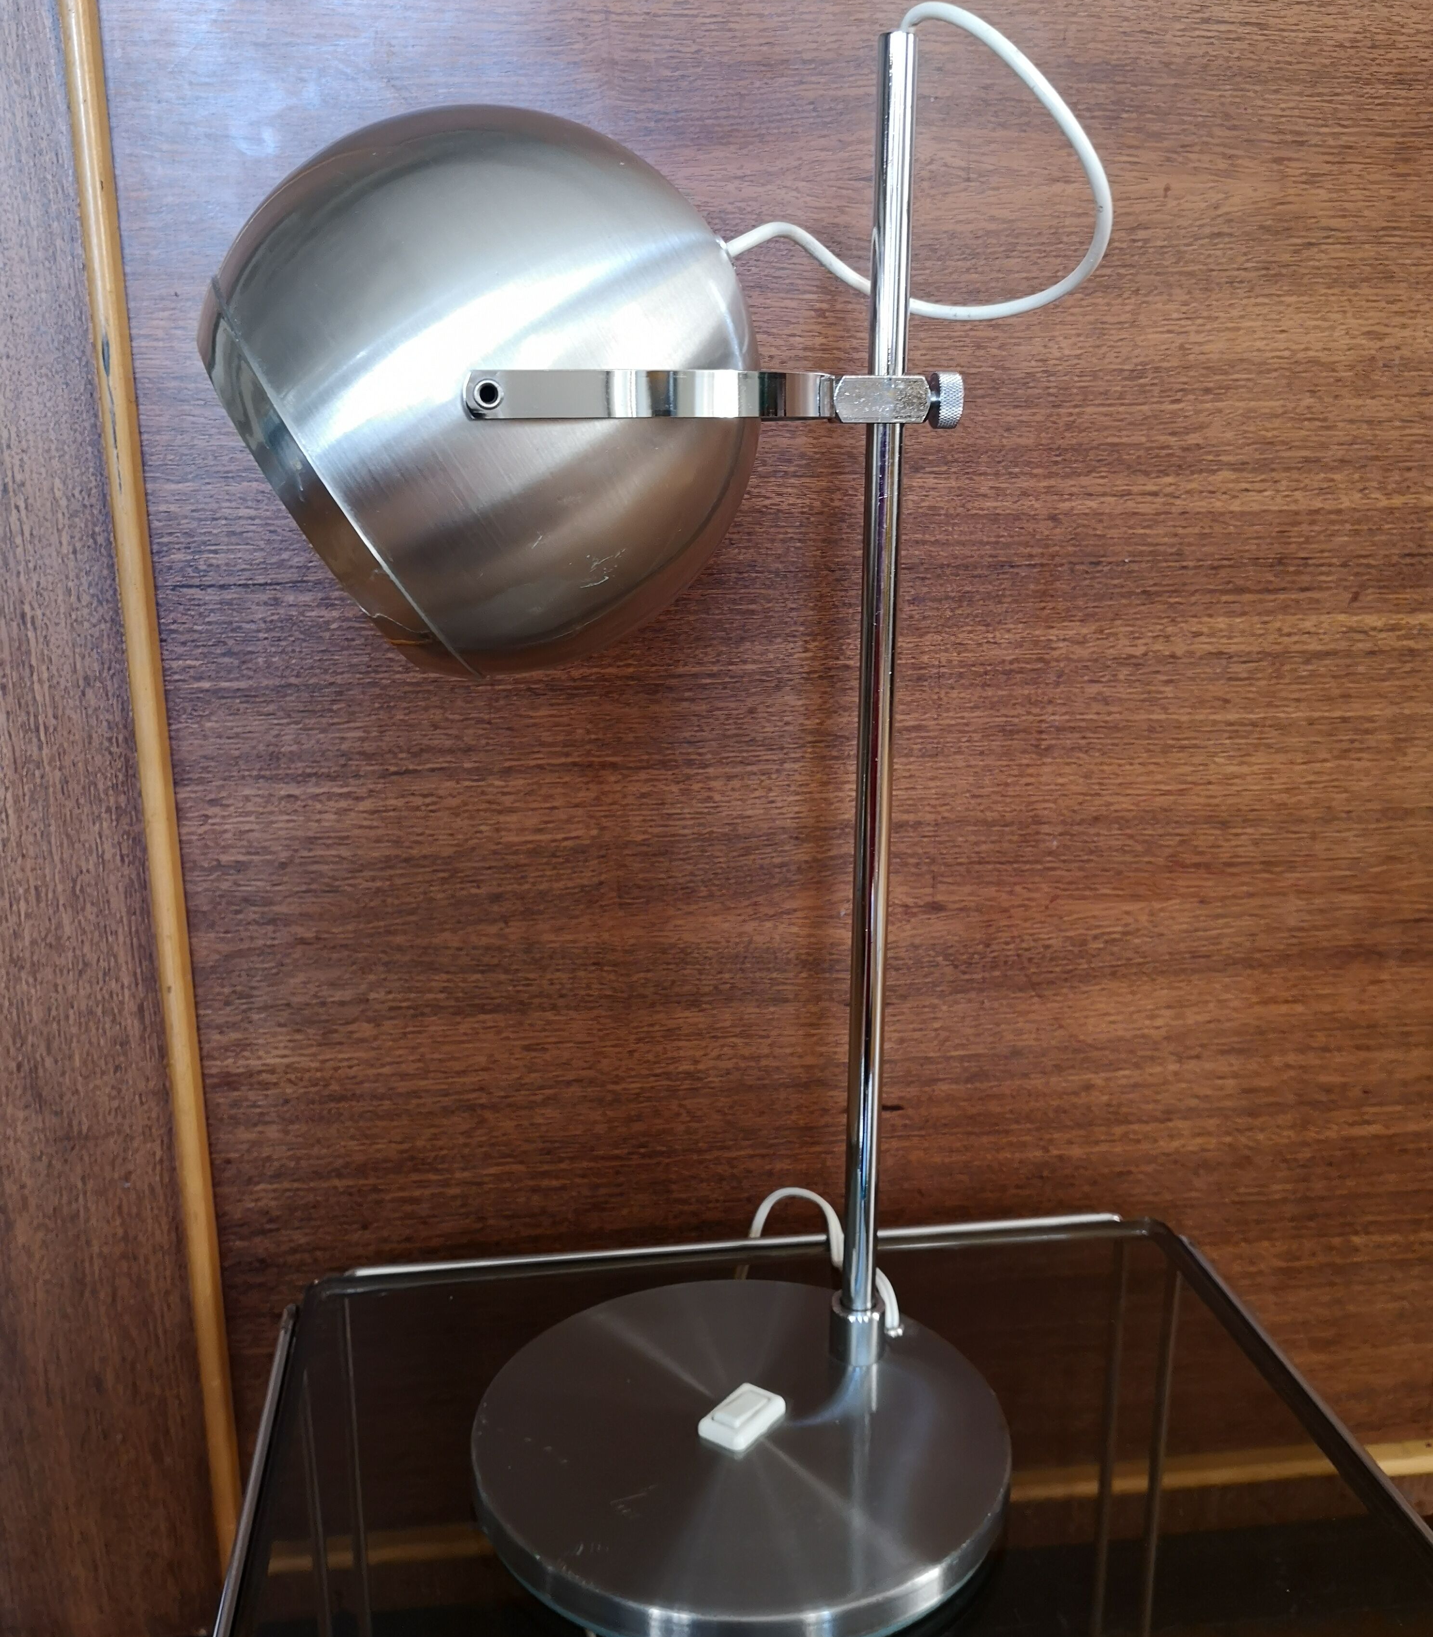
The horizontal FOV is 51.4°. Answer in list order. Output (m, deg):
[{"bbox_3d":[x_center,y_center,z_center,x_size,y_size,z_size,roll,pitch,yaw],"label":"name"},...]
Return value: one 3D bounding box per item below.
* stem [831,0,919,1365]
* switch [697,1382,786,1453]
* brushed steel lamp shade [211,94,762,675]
[{"bbox_3d":[0.057,-0.020,0.535,0.021,0.479,0.021,-2,14,-9],"label":"stem"},{"bbox_3d":[0.010,0.219,0.548,0.019,0.007,0.030,10,16,34],"label":"switch"},{"bbox_3d":[-0.066,-0.142,0.486,0.156,0.176,0.176,-32,16,0],"label":"brushed steel lamp shade"}]

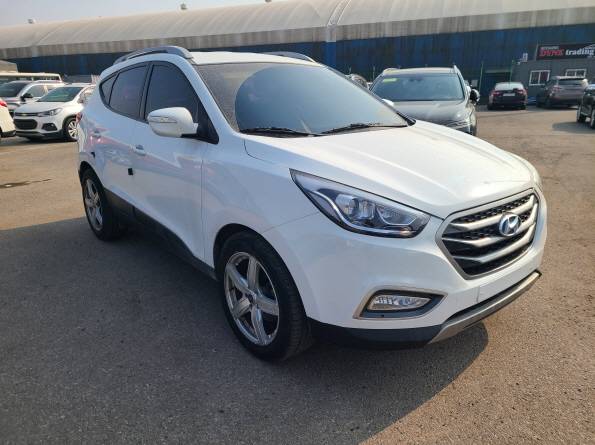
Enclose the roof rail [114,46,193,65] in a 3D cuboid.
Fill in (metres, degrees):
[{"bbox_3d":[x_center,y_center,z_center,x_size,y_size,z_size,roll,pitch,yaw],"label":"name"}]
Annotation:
[{"bbox_3d":[-1.181,-1.293,3.491,0.070,0.120,1.550,-14,21,-37],"label":"roof rail"}]

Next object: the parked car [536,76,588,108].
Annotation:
[{"bbox_3d":[15.350,-7.600,26.050,1.870,1.680,4.580,4,17,17],"label":"parked car"}]

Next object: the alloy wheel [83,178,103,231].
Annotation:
[{"bbox_3d":[-1.858,-0.177,4.260,0.180,0.490,0.490,-14,21,-37],"label":"alloy wheel"}]

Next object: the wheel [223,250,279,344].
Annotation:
[{"bbox_3d":[-0.178,0.371,2.299,0.180,0.490,0.490,-15,21,-38],"label":"wheel"}]

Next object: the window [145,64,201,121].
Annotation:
[{"bbox_3d":[-0.830,-0.811,2.917,0.080,0.460,1.050,16,3,-43],"label":"window"}]

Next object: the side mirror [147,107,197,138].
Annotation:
[{"bbox_3d":[-0.698,-0.550,2.484,0.270,0.180,0.160,-14,21,-37],"label":"side mirror"}]

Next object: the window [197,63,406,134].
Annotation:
[{"bbox_3d":[0.071,-0.828,2.941,1.460,0.140,0.980,-14,46,-37],"label":"window"}]

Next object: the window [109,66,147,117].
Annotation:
[{"bbox_3d":[-1.352,-1.023,3.541,0.070,0.400,0.860,16,6,-42],"label":"window"}]

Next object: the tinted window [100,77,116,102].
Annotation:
[{"bbox_3d":[-1.718,-1.183,4.017,0.060,0.270,0.460,16,8,-38],"label":"tinted window"}]

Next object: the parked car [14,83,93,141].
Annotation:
[{"bbox_3d":[-7.060,-3.670,14.590,1.780,1.650,4.250,5,18,20],"label":"parked car"}]

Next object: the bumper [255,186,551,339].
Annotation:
[{"bbox_3d":[0.778,0.123,2.344,1.800,0.700,0.700,-14,21,-37],"label":"bumper"}]

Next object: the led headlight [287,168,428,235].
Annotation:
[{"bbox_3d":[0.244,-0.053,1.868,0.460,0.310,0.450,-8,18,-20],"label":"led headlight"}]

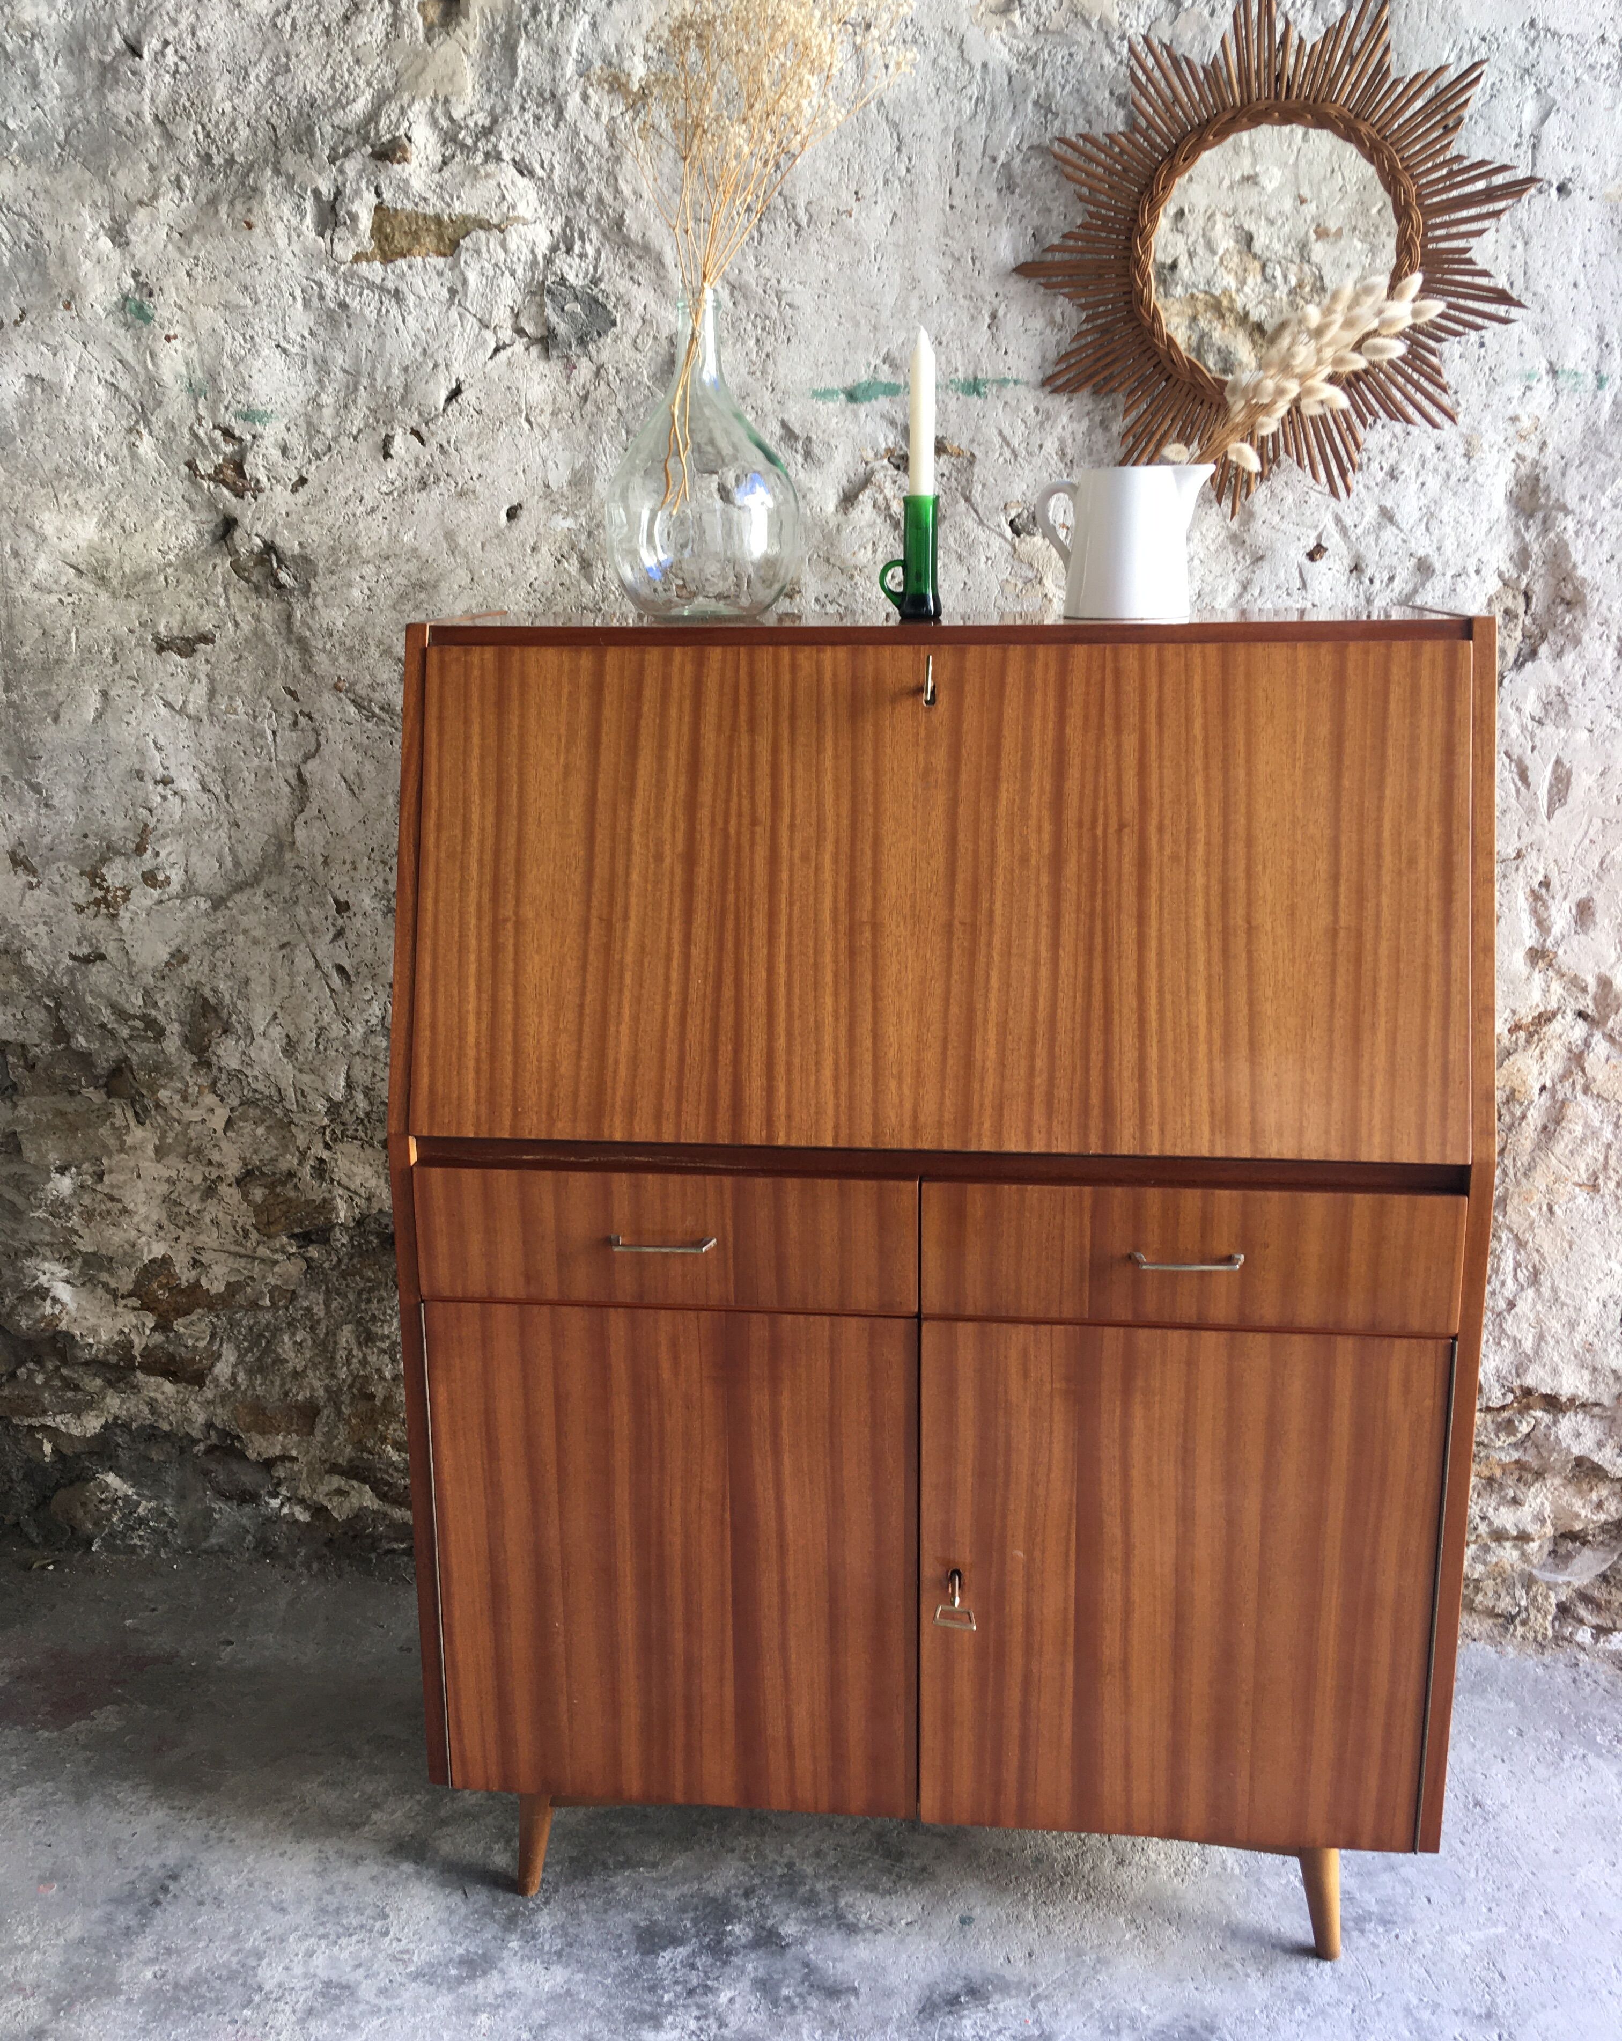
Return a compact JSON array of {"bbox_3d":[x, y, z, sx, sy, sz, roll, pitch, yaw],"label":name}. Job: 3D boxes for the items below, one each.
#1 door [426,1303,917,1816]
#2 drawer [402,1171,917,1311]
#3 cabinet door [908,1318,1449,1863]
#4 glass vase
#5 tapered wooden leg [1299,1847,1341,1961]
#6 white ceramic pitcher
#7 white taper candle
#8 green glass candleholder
[{"bbox_3d":[-0.121,0.476,1.598,0.430,0.479,0.022,1,14,6],"label":"door"},{"bbox_3d":[-0.108,0.152,1.644,0.425,0.118,0.312,1,14,6],"label":"drawer"},{"bbox_3d":[0.310,0.486,1.551,0.432,0.481,0.022,1,14,6],"label":"cabinet door"},{"bbox_3d":[-0.099,-0.511,1.653,0.182,0.288,0.182,1,14,6],"label":"glass vase"},{"bbox_3d":[0.462,0.790,1.647,0.036,0.127,0.036,-8,5,8],"label":"tapered wooden leg"},{"bbox_3d":[0.280,-0.428,1.626,0.157,0.131,0.113,1,14,6],"label":"white ceramic pitcher"},{"bbox_3d":[0.099,-0.529,1.616,0.022,0.165,0.022,1,14,6],"label":"white taper candle"},{"bbox_3d":[0.091,-0.420,1.645,0.057,0.110,0.038,1,14,6],"label":"green glass candleholder"}]

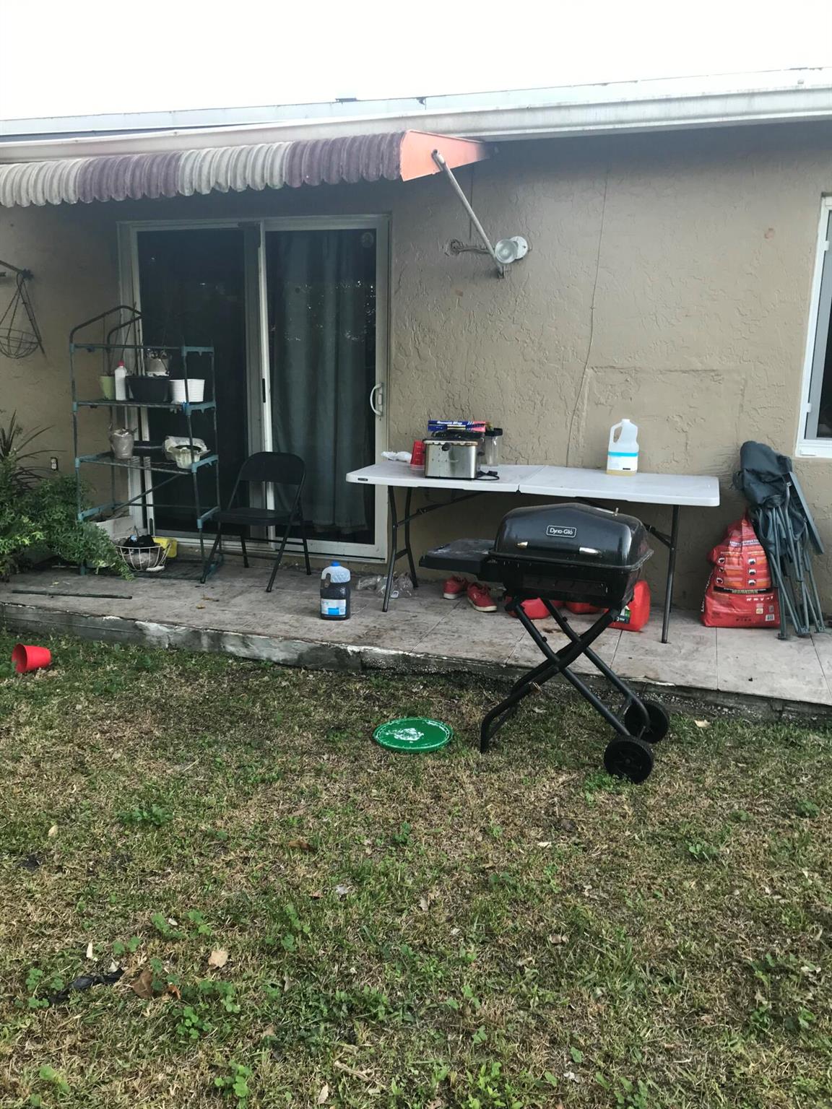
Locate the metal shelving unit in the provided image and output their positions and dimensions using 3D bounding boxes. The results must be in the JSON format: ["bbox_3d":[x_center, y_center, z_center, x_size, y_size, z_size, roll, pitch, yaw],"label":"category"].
[{"bbox_3d":[-1.622,-0.685,5.466,0.720,1.580,0.500,2,13,6],"label":"metal shelving unit"}]

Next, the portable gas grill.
[{"bbox_3d":[0.496,0.266,3.452,0.950,0.960,0.440,7,14,24],"label":"portable gas grill"}]

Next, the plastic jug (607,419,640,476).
[{"bbox_3d":[1.094,-0.567,4.728,0.150,0.285,0.145,4,14,14],"label":"plastic jug"}]

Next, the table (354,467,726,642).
[{"bbox_3d":[0.603,-0.049,4.731,1.830,0.740,0.720,5,14,17],"label":"table"}]

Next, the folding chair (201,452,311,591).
[{"bbox_3d":[-0.946,-0.213,5.319,0.465,0.750,0.480,7,14,23],"label":"folding chair"}]

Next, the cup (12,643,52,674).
[{"bbox_3d":[-1.788,0.486,4.194,0.140,0.140,0.150,10,5,36],"label":"cup"}]

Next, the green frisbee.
[{"bbox_3d":[-0.010,0.712,3.532,0.302,0.028,0.302,1,13,0],"label":"green frisbee"}]

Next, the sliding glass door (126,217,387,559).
[{"bbox_3d":[-1.003,-1.016,5.602,1.800,2.030,0.100,5,14,17],"label":"sliding glass door"}]

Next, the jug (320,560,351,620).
[{"bbox_3d":[-0.417,0.179,4.654,0.150,0.300,0.140,2,13,6],"label":"jug"}]

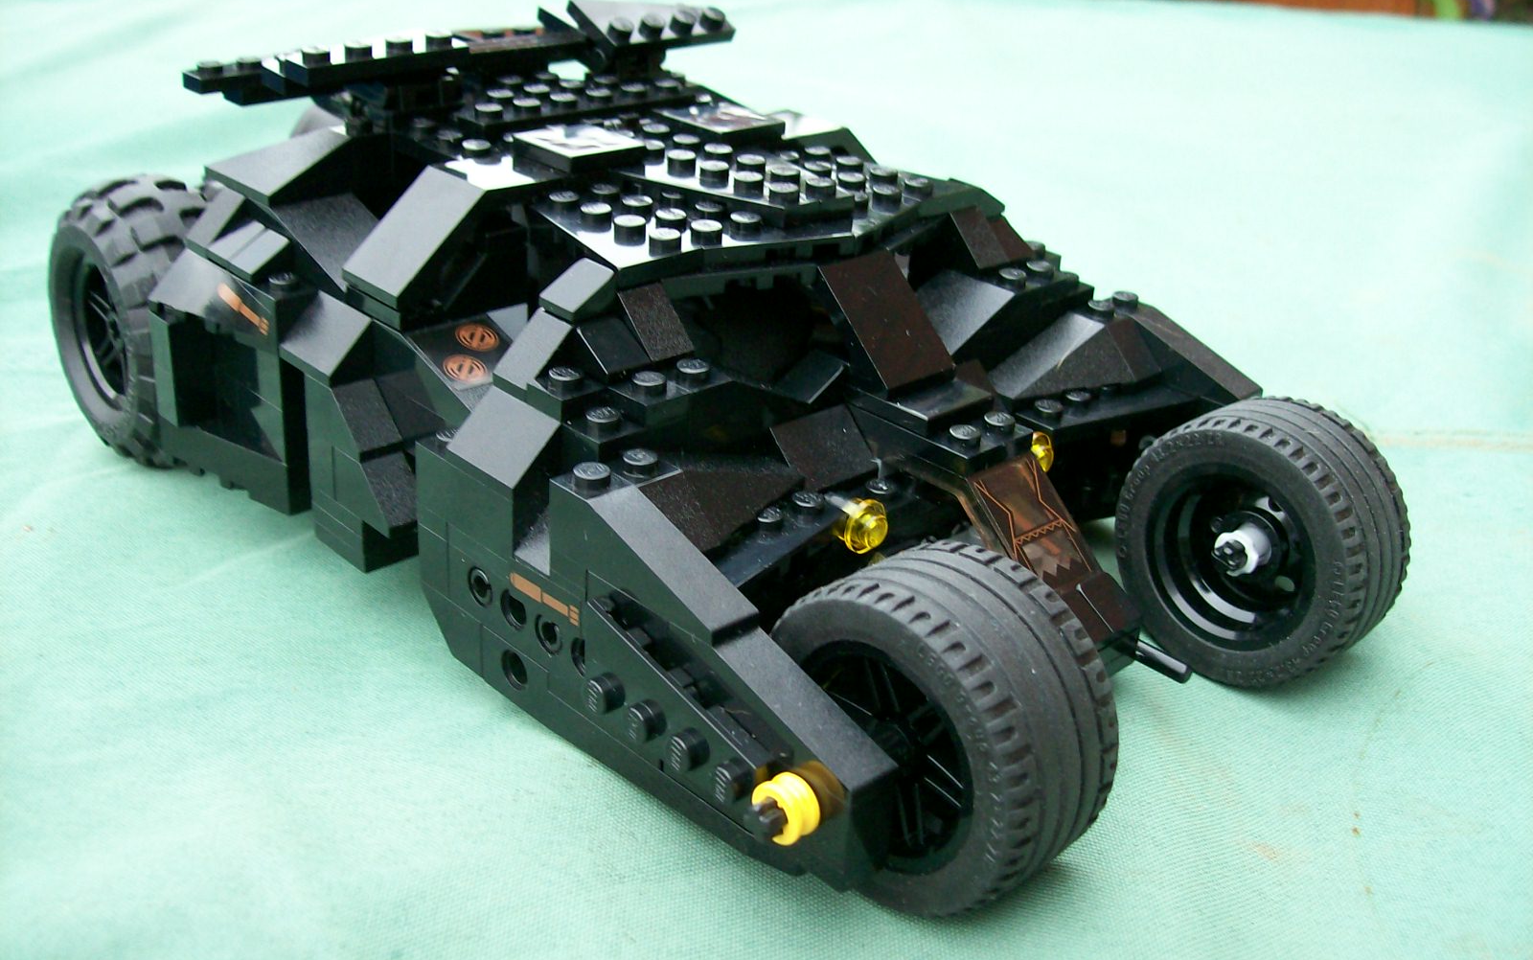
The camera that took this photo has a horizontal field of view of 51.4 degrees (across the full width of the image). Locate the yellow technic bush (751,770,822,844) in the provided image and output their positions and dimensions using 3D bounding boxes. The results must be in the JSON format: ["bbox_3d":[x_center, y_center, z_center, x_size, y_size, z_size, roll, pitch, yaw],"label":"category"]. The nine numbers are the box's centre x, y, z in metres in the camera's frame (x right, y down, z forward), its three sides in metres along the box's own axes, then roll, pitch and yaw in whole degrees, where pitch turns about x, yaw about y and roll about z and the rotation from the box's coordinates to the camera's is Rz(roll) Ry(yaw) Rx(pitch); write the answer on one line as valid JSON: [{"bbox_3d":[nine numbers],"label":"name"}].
[{"bbox_3d":[0.002,0.039,0.188,0.004,0.007,0.007,-20,35,-41],"label":"yellow technic bush"}]

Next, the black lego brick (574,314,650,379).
[{"bbox_3d":[-0.022,-0.019,0.226,0.008,0.006,0.008,-20,35,-41],"label":"black lego brick"}]

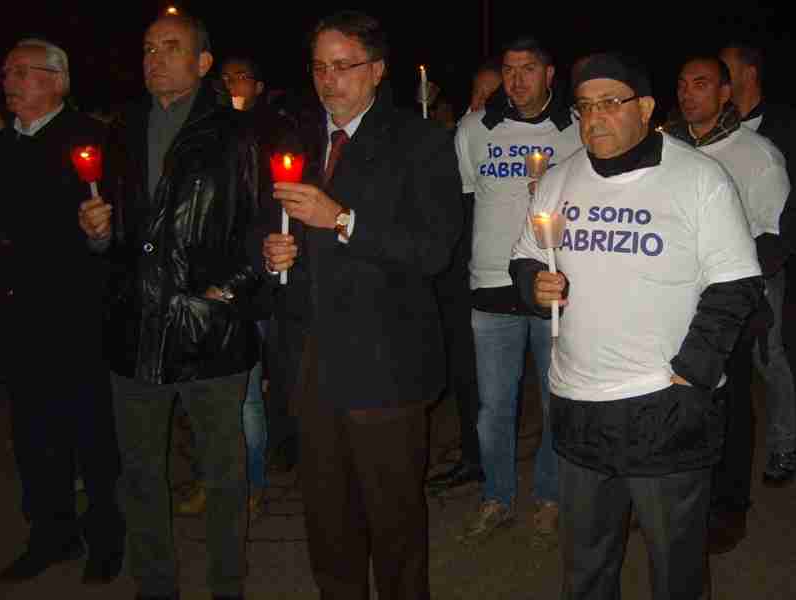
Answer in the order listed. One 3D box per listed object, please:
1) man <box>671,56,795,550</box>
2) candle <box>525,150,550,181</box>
[{"bbox_3d":[1.120,0.033,2.800,0.570,1.710,0.420,7,12,39],"label":"man"},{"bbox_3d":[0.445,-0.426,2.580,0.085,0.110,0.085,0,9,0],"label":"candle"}]

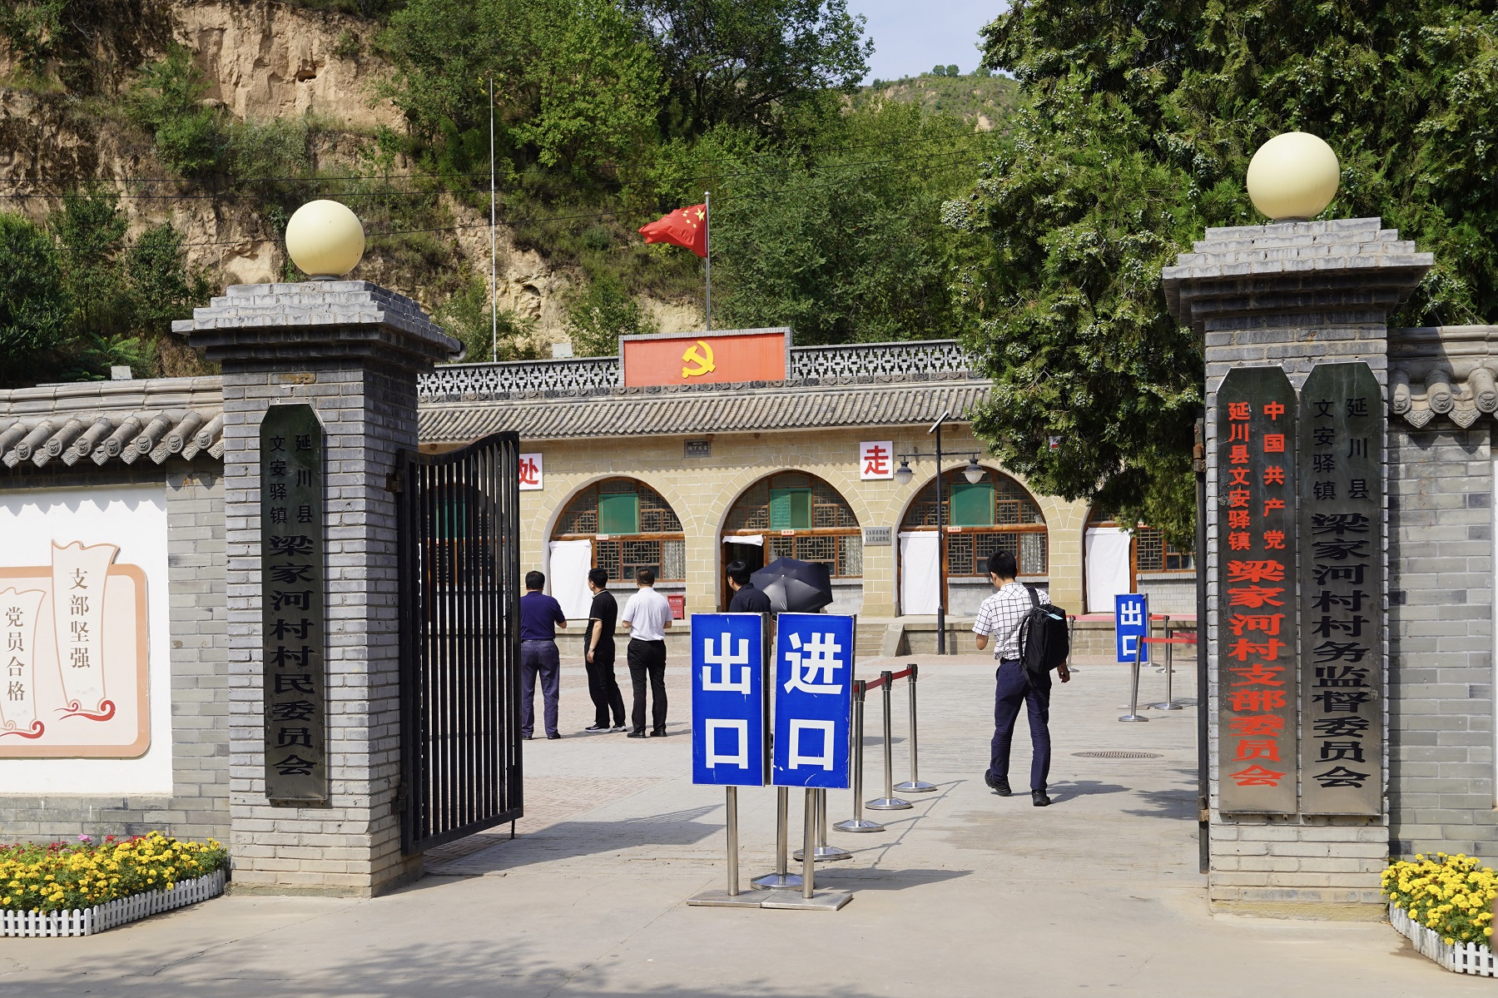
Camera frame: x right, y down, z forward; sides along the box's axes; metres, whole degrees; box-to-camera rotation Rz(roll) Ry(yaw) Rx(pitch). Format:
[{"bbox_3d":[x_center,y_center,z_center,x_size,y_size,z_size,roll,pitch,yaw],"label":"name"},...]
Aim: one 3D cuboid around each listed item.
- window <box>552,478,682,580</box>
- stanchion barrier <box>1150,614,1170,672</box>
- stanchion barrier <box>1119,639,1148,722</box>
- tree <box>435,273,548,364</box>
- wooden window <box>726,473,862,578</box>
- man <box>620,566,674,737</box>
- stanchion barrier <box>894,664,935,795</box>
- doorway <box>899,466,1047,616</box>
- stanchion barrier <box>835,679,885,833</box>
[{"bbox_3d":[-2.961,0.723,40.000,3.100,2.350,0.250,-1,-2,13],"label":"window"},{"bbox_3d":[6.802,2.366,28.500,0.325,0.920,0.325,-1,-2,0],"label":"stanchion barrier"},{"bbox_3d":[4.266,1.996,19.300,0.325,0.920,0.325,3,-2,0],"label":"stanchion barrier"},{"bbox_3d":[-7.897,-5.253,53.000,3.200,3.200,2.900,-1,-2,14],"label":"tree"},{"bbox_3d":[1.057,0.631,41.000,3.200,2.450,0.220,-1,-2,14],"label":"wooden window"},{"bbox_3d":[-1.032,1.541,17.700,0.530,1.710,0.360,-1,-2,0],"label":"man"},{"bbox_3d":[1.240,1.698,13.100,0.320,0.920,0.320,-1,-2,14],"label":"stanchion barrier"},{"bbox_3d":[4.894,0.919,38.150,3.200,3.260,0.400,-1,-2,16],"label":"doorway"},{"bbox_3d":[0.700,1.602,11.000,0.320,0.920,0.320,0,-2,14],"label":"stanchion barrier"}]

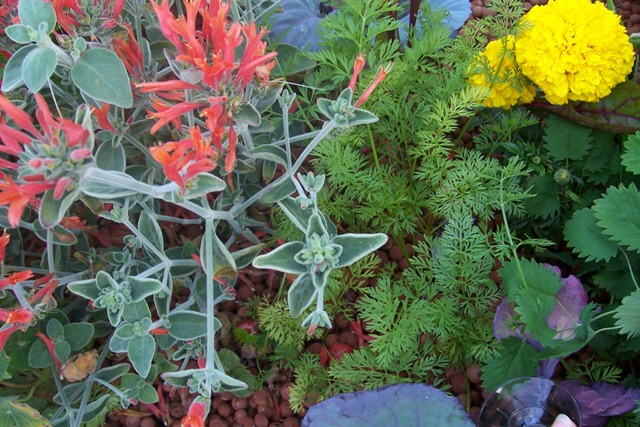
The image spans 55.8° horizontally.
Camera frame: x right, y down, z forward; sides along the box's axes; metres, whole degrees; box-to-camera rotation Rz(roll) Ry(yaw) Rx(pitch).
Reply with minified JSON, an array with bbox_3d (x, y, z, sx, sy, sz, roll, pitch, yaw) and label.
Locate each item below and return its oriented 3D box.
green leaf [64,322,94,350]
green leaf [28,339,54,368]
[{"bbox_3d":[-0.217,0.111,0.546,0.028,0.006,0.024,-19,67,-8],"label":"green leaf"},{"bbox_3d":[-0.276,0.139,0.600,0.034,0.008,0.026,-41,81,-8],"label":"green leaf"}]

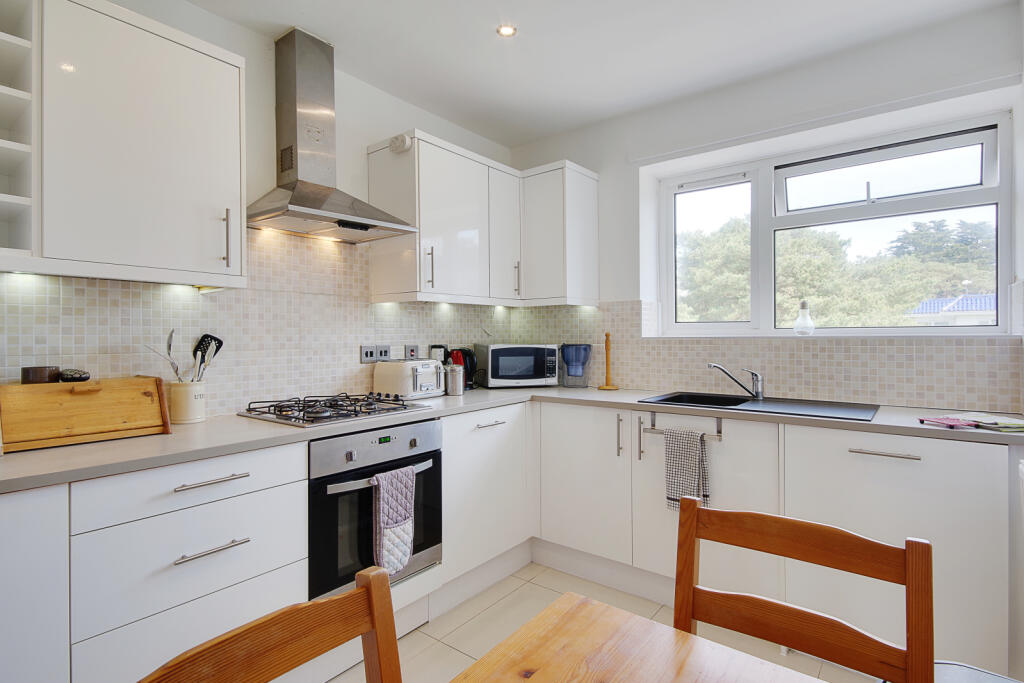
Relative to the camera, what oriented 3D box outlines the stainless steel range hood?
[{"bbox_3d":[-0.762,-0.866,2.128,0.480,0.827,0.595,0,0,38],"label":"stainless steel range hood"}]

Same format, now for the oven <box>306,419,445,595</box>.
[{"bbox_3d":[-0.683,0.623,2.071,0.575,0.599,0.595,0,0,38],"label":"oven"}]

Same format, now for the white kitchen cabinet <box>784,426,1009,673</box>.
[{"bbox_3d":[1.443,0.657,1.959,0.604,0.715,0.575,0,0,38],"label":"white kitchen cabinet"}]

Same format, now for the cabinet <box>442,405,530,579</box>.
[{"bbox_3d":[-0.328,0.656,2.556,0.580,0.717,0.598,0,0,38],"label":"cabinet"}]

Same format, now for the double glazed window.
[{"bbox_3d":[1.530,-0.503,2.673,1.540,0.950,0.075,0,0,38],"label":"double glazed window"}]

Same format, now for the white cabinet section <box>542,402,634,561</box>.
[{"bbox_3d":[0.521,0.662,2.704,0.500,0.705,0.570,0,1,38],"label":"white cabinet section"}]

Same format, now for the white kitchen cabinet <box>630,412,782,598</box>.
[{"bbox_3d":[0.955,0.656,2.349,0.599,0.717,0.580,0,0,38],"label":"white kitchen cabinet"}]

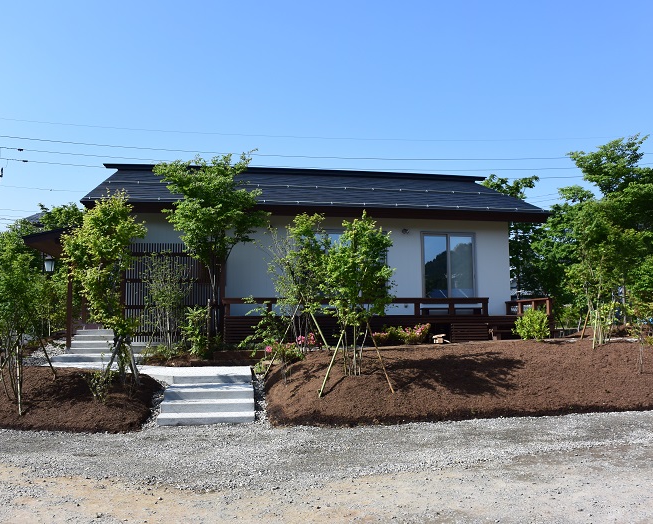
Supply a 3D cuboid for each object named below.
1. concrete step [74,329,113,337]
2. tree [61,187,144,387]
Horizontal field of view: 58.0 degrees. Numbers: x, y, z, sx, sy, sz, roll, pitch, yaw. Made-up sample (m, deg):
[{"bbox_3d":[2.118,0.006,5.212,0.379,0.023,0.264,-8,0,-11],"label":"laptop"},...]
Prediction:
[{"bbox_3d":[-6.331,1.972,16.380,1.120,0.150,0.380,0,-5,-10],"label":"concrete step"},{"bbox_3d":[-3.725,0.412,9.999,1.450,3.290,1.400,0,-4,0],"label":"tree"}]

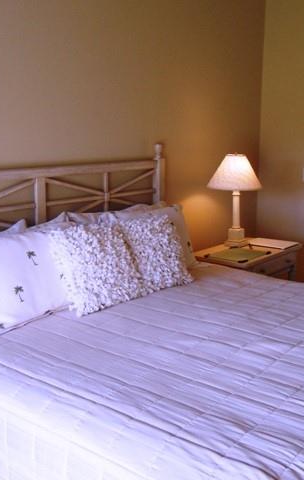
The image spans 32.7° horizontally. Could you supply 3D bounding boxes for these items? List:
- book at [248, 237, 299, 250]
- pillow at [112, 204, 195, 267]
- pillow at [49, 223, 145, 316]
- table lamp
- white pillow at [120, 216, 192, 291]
[{"bbox_3d":[0.938,0.018,4.050,0.320,0.015,0.250,10,15,40],"label":"book"},{"bbox_3d":[0.028,0.013,3.125,0.170,0.450,0.640,-19,-4,42],"label":"pillow"},{"bbox_3d":[-0.295,0.127,2.630,0.440,0.430,0.160,-13,-13,-47],"label":"pillow"},{"bbox_3d":[0.650,-0.310,3.947,0.420,0.700,0.420,0,12,0],"label":"table lamp"},{"bbox_3d":[0.015,0.069,2.904,0.160,0.430,0.450,-29,-10,41],"label":"white pillow"}]

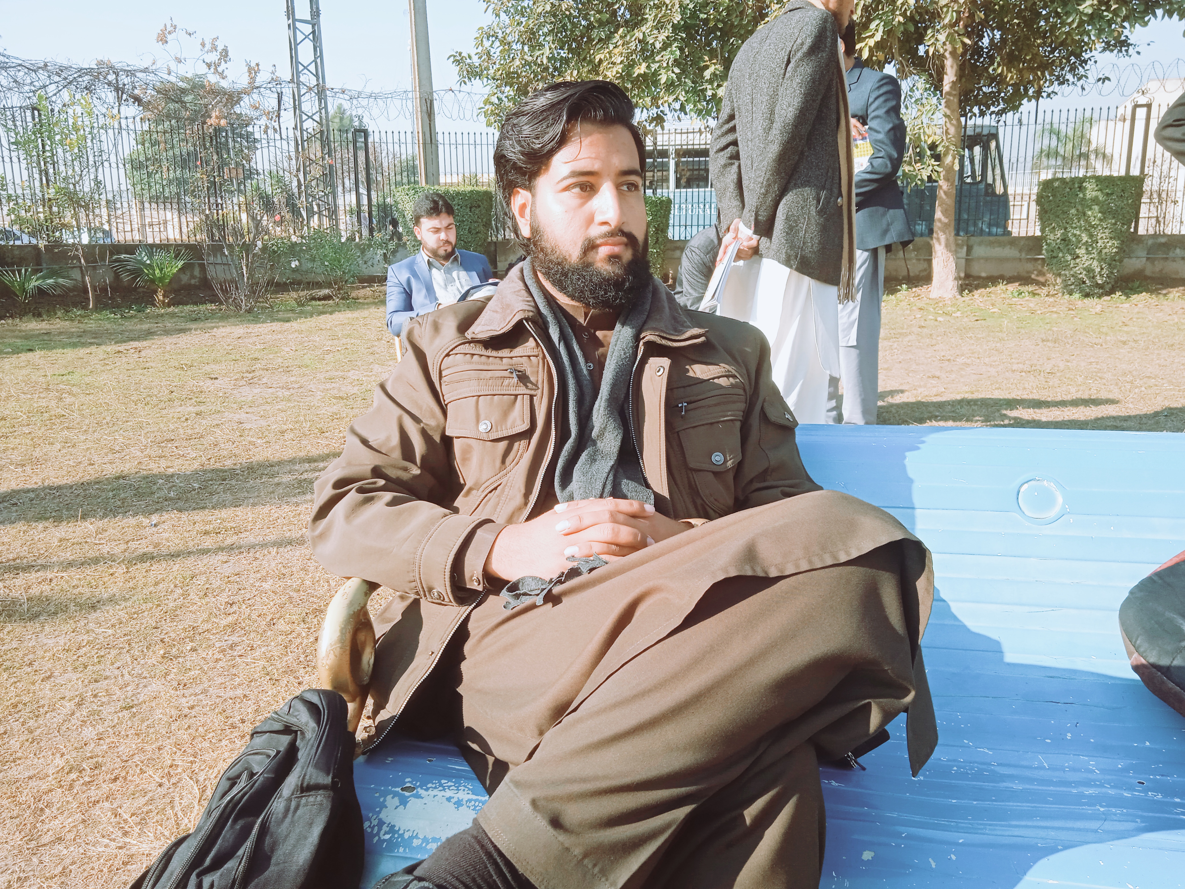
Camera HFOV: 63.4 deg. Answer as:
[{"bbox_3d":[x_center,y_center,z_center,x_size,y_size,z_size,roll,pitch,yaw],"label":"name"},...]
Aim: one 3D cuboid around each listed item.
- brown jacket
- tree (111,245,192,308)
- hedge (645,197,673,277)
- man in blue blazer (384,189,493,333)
[{"bbox_3d":[-0.019,0.051,1.229,0.650,0.570,0.430,-1,12,-4],"label":"brown jacket"},{"bbox_3d":[-6.075,-2.314,13.200,1.120,0.870,1.100,-1,12,0],"label":"tree"},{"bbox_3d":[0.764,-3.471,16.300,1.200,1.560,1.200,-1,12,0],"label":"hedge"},{"bbox_3d":[-0.524,-0.405,3.779,0.560,1.170,0.780,-7,14,-27],"label":"man in blue blazer"}]

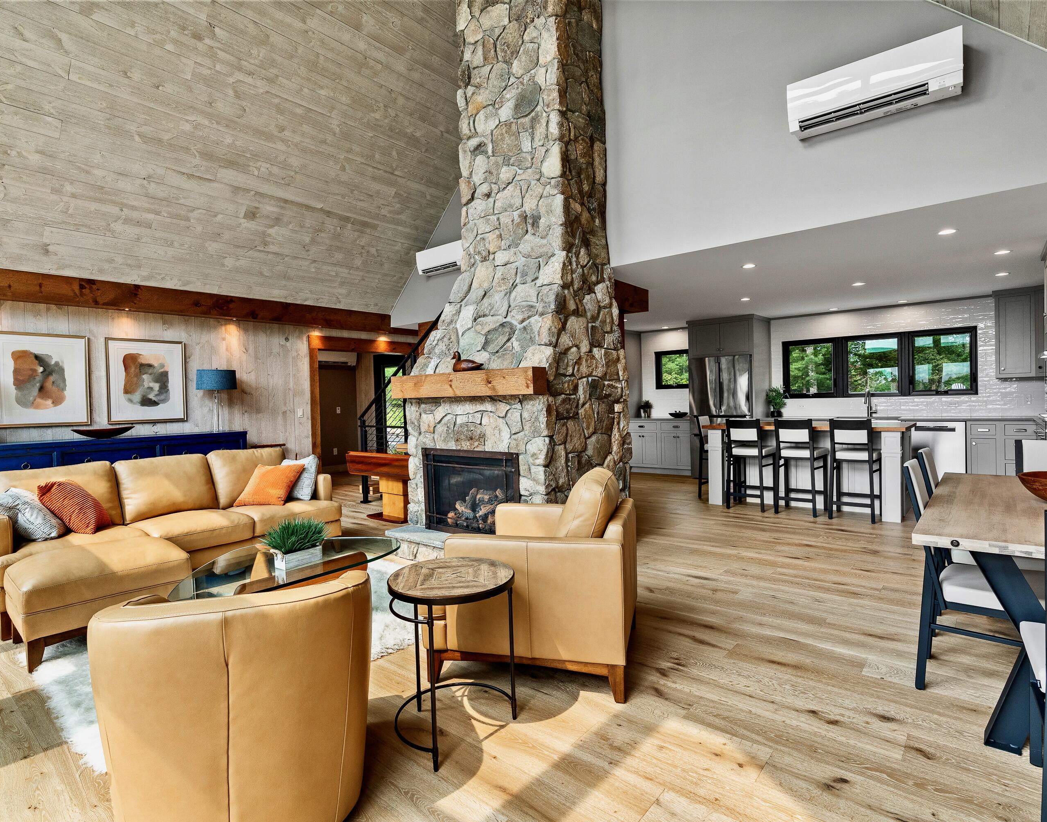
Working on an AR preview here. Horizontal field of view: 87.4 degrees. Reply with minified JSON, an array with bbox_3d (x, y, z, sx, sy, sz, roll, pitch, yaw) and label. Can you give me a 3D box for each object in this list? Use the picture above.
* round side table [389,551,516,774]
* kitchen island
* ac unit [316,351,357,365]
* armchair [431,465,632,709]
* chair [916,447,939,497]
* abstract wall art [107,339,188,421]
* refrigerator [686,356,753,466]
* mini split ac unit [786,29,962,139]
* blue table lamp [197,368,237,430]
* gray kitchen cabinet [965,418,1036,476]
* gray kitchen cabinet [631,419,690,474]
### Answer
[{"bbox_3d":[-0.268,0.958,2.161,0.490,0.623,0.490,-1,1,0],"label":"round side table"},{"bbox_3d":[3.170,0.615,6.197,1.975,0.920,0.920,0,2,39],"label":"kitchen island"},{"bbox_3d":[-3.453,-0.963,9.874,0.230,0.300,0.860,0,2,39],"label":"ac unit"},{"bbox_3d":[0.067,0.779,2.808,0.950,0.935,0.800,-1,1,14],"label":"armchair"},{"bbox_3d":[2.429,0.696,2.878,0.580,0.975,0.420,0,2,39],"label":"chair"},{"bbox_3d":[-4.264,-0.336,6.238,0.040,0.945,0.788,0,2,39],"label":"abstract wall art"},{"bbox_3d":[3.150,0.120,8.458,0.905,1.840,0.800,0,2,39],"label":"refrigerator"},{"bbox_3d":[2.233,-2.069,3.528,0.926,0.300,0.235,0,2,39],"label":"mini split ac unit"},{"bbox_3d":[-3.700,-0.130,6.616,0.430,0.765,0.430,0,2,39],"label":"blue table lamp"},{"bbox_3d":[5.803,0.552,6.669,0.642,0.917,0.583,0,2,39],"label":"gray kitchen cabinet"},{"bbox_3d":[2.440,0.582,9.427,1.140,0.910,0.583,0,2,39],"label":"gray kitchen cabinet"}]

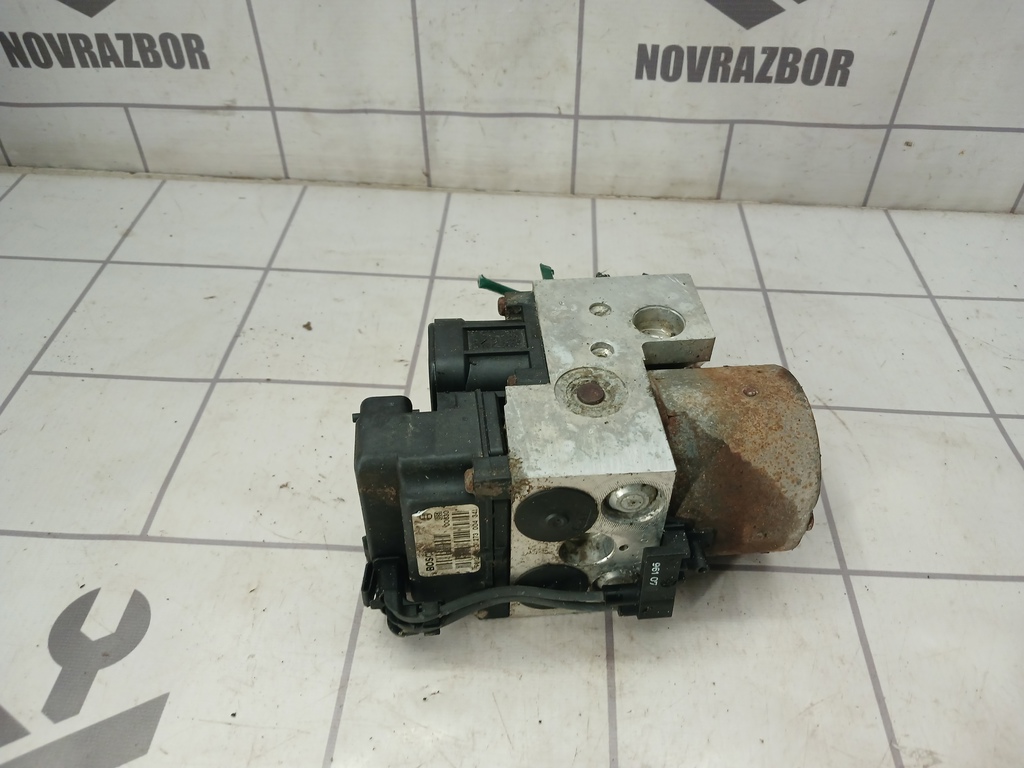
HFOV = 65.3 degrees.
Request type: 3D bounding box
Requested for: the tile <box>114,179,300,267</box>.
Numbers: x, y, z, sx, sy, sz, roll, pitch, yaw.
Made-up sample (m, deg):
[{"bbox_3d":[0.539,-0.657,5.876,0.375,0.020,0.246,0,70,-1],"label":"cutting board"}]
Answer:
[{"bbox_3d":[-0.196,-0.104,0.527,0.095,0.008,0.094,3,44,2],"label":"tile"}]

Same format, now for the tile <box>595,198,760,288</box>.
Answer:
[{"bbox_3d":[0.103,-0.089,0.518,0.095,0.008,0.092,3,44,2],"label":"tile"}]

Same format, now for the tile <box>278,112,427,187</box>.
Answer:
[{"bbox_3d":[-0.107,-0.162,0.546,0.095,0.049,0.008,3,44,2],"label":"tile"}]

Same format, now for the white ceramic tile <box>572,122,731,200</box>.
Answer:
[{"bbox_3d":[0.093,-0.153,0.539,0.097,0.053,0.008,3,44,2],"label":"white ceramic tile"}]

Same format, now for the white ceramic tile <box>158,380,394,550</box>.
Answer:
[{"bbox_3d":[-0.107,0.037,0.382,0.097,0.008,0.095,3,44,2],"label":"white ceramic tile"}]

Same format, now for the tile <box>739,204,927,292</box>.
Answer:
[{"bbox_3d":[0.203,-0.085,0.515,0.095,0.008,0.092,3,44,2],"label":"tile"}]

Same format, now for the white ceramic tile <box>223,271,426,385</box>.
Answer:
[{"bbox_3d":[-0.102,-0.031,0.454,0.095,0.008,0.093,3,44,2],"label":"white ceramic tile"}]

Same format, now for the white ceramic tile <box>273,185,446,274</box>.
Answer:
[{"bbox_3d":[-0.096,-0.098,0.524,0.097,0.008,0.095,3,44,2],"label":"white ceramic tile"}]

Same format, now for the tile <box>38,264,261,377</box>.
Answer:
[{"bbox_3d":[-0.201,-0.035,0.457,0.095,0.008,0.093,3,44,2],"label":"tile"}]

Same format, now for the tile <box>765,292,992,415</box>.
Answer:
[{"bbox_3d":[0.198,-0.017,0.444,0.097,0.008,0.095,3,44,2],"label":"tile"}]

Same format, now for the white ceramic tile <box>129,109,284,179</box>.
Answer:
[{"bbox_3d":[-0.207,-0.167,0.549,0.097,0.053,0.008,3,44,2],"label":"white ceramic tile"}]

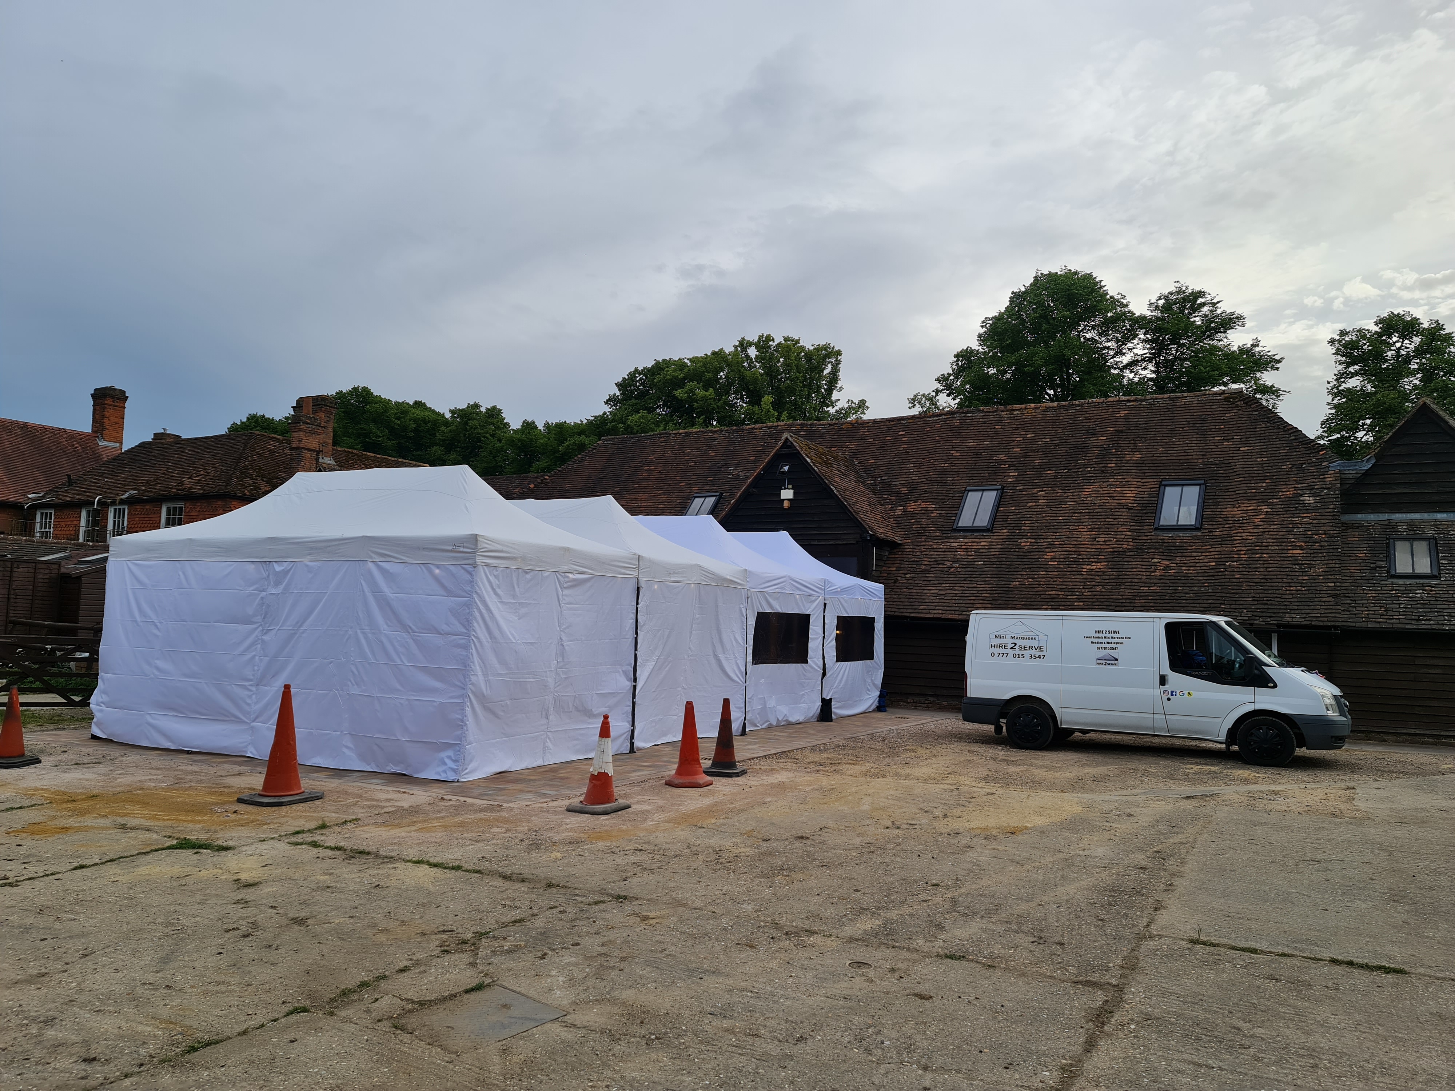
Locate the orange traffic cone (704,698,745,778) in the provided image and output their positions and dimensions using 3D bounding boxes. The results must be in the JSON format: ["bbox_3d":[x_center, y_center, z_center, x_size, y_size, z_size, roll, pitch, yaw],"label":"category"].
[{"bbox_3d":[-0.009,2.032,11.230,0.400,0.785,0.400,0,-5,15],"label":"orange traffic cone"}]

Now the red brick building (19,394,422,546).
[{"bbox_3d":[-16.838,-0.260,38.036,10.529,8.900,10.500,-1,-5,28],"label":"red brick building"}]

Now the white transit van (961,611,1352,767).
[{"bbox_3d":[5.905,1.893,14.630,4.860,1.970,2.060,-1,-5,31],"label":"white transit van"}]

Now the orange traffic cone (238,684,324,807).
[{"bbox_3d":[-3.847,1.699,9.106,0.560,0.985,0.560,-3,-6,45],"label":"orange traffic cone"}]

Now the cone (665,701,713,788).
[{"bbox_3d":[-0.378,1.956,10.423,0.460,0.790,0.420,2,-5,-2],"label":"cone"}]

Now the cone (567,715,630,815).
[{"bbox_3d":[-1.063,1.818,8.842,0.420,0.780,0.420,-2,-6,37],"label":"cone"}]

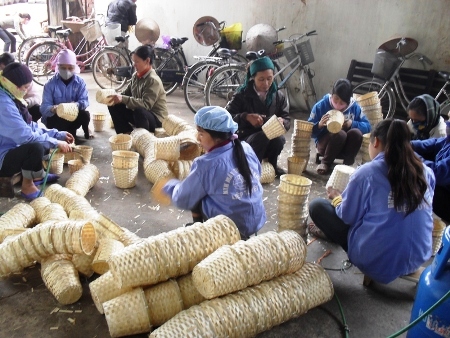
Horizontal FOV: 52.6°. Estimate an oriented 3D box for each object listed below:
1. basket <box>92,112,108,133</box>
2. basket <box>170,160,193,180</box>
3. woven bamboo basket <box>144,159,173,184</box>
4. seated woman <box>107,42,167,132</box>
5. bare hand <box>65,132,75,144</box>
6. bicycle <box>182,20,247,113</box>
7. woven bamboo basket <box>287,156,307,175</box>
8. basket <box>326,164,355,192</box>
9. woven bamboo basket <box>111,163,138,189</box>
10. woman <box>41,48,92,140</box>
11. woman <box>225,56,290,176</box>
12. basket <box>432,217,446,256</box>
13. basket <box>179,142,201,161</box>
[{"bbox_3d":[-1.357,-0.497,4.924,0.142,0.172,0.142,3,20,0],"label":"basket"},{"bbox_3d":[-0.350,0.012,3.744,0.190,0.200,0.200,-5,22,-16],"label":"basket"},{"bbox_3d":[-0.541,0.024,3.700,0.205,0.205,0.190,-15,30,-36],"label":"woven bamboo basket"},{"bbox_3d":[-0.912,-0.867,4.942,0.690,0.940,0.490,-9,24,-26],"label":"seated woman"},{"bbox_3d":[-1.175,-0.231,3.450,0.100,0.085,0.080,10,21,17],"label":"bare hand"},{"bbox_3d":[0.109,-1.271,6.046,1.600,1.020,0.550,-13,26,-38],"label":"bicycle"},{"bbox_3d":[0.624,-0.013,3.945,0.165,0.155,0.165,2,21,0],"label":"woven bamboo basket"},{"bbox_3d":[0.685,0.064,2.630,0.180,0.155,0.180,11,24,-5],"label":"basket"},{"bbox_3d":[-0.762,0.058,3.496,0.200,0.165,0.200,3,20,0],"label":"woven bamboo basket"},{"bbox_3d":[-1.591,-0.791,4.652,0.500,0.870,0.580,1,20,-6],"label":"woman"},{"bbox_3d":[0.314,-0.508,4.092,0.540,0.950,0.650,-5,22,-15],"label":"woman"},{"bbox_3d":[1.198,0.414,2.719,0.200,0.220,0.200,3,20,0],"label":"basket"},{"bbox_3d":[-0.299,-0.184,3.885,0.200,0.200,0.170,0,20,-8],"label":"basket"}]

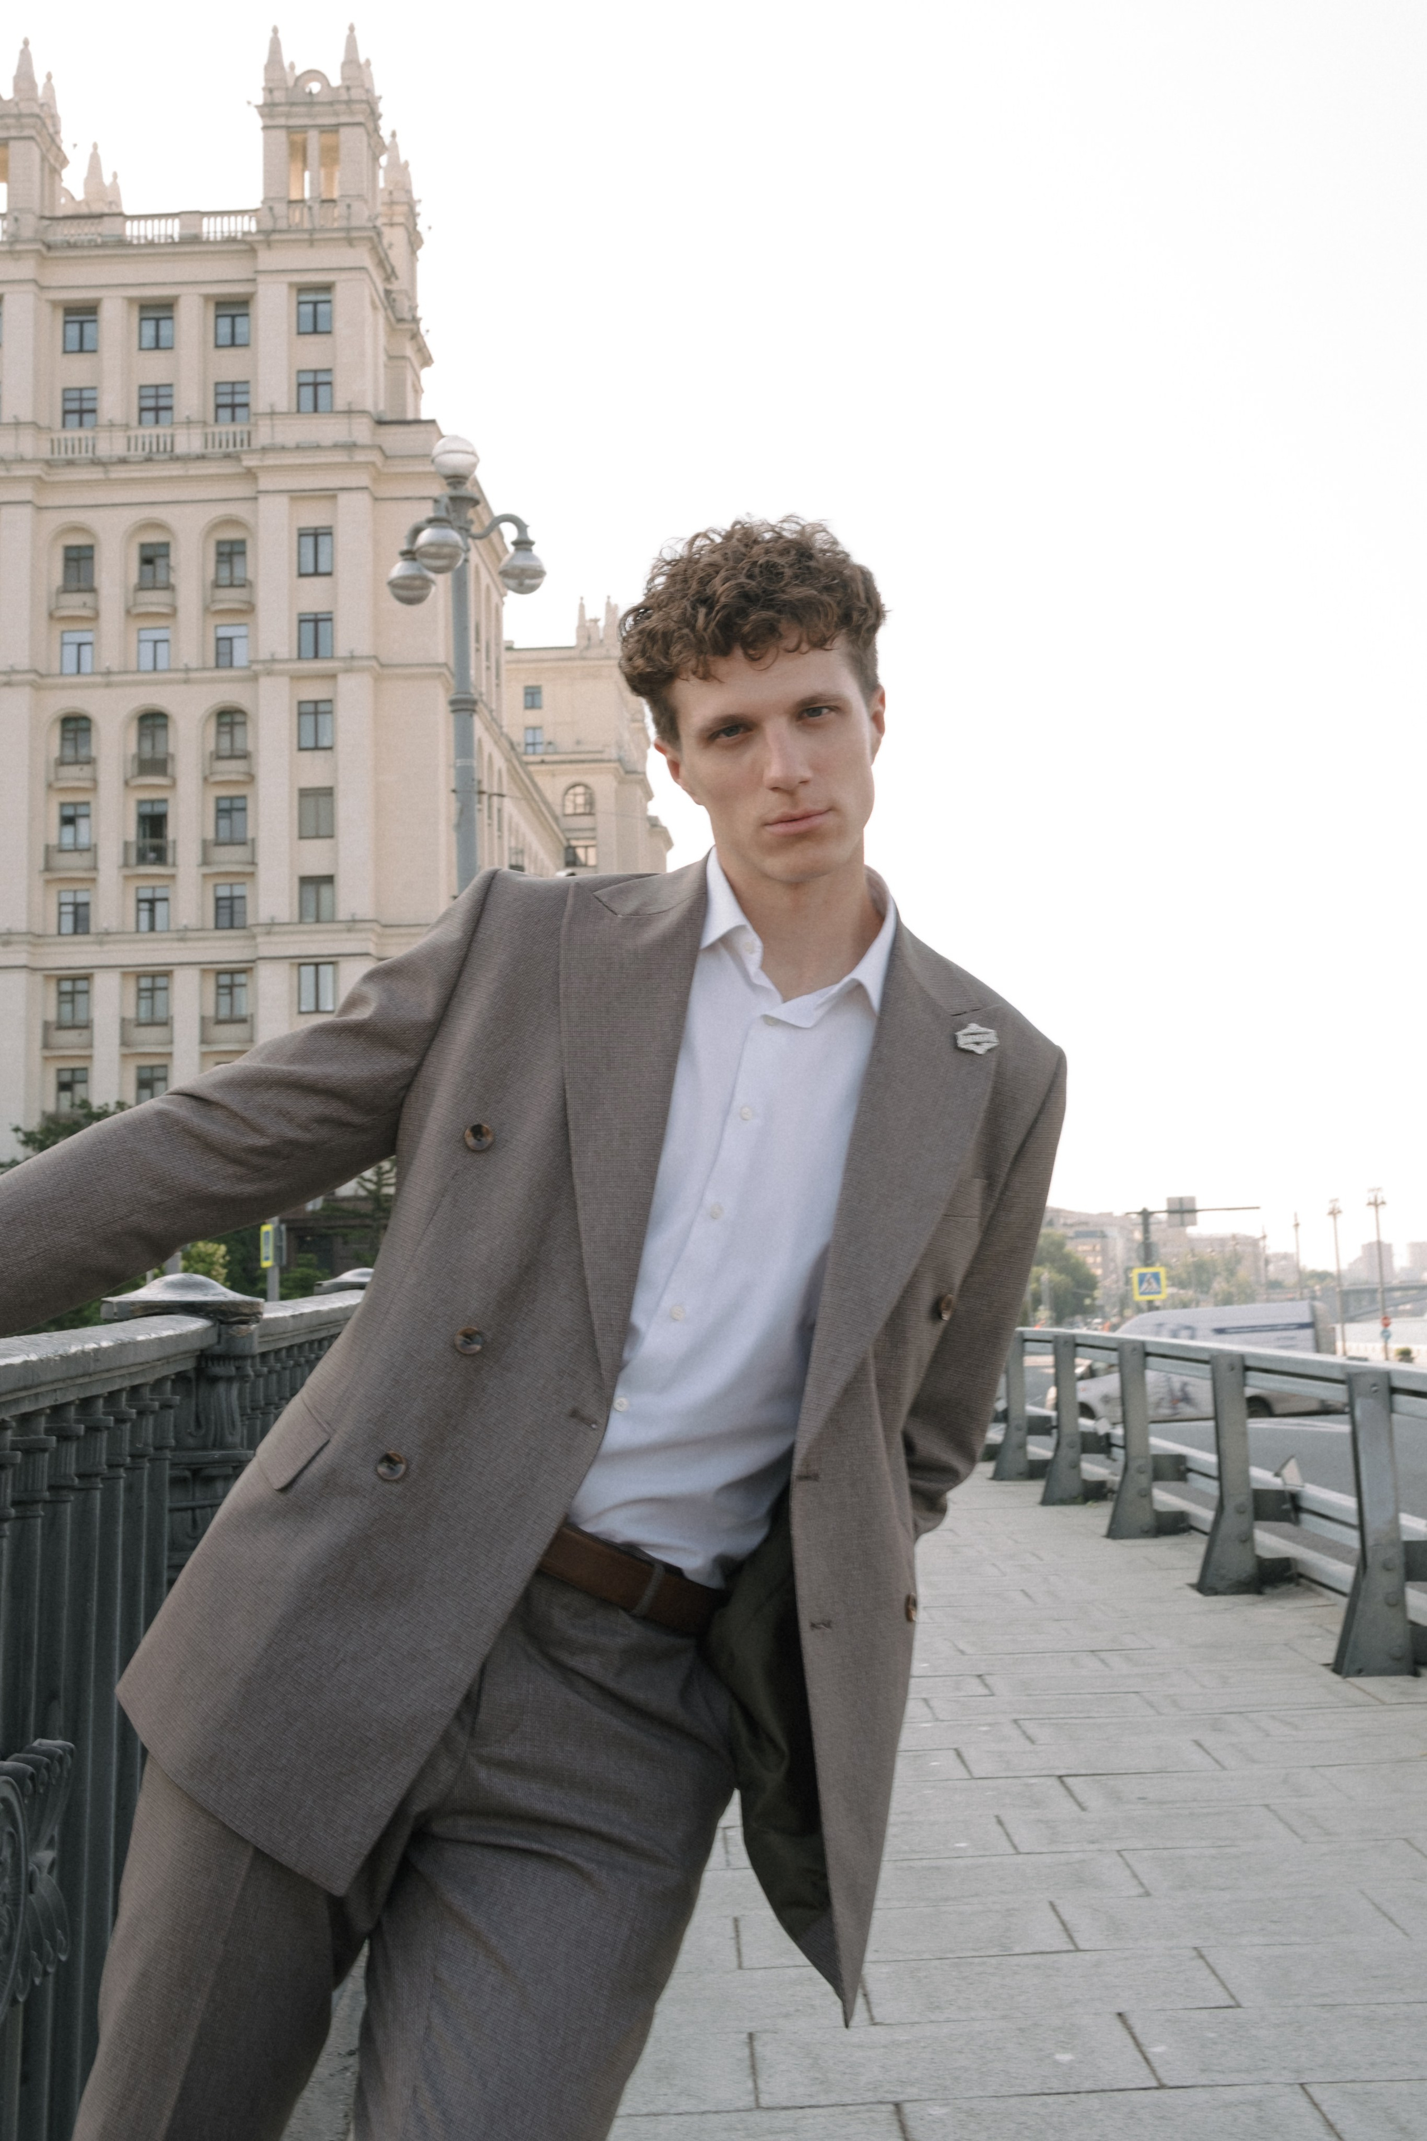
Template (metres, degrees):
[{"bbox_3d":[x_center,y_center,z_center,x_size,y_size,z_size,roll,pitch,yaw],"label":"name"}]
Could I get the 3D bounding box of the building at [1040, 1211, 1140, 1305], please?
[{"bbox_3d":[87.392,46.068,520.000,28.000,28.000,28.000,-3,-7,11],"label":"building"}]

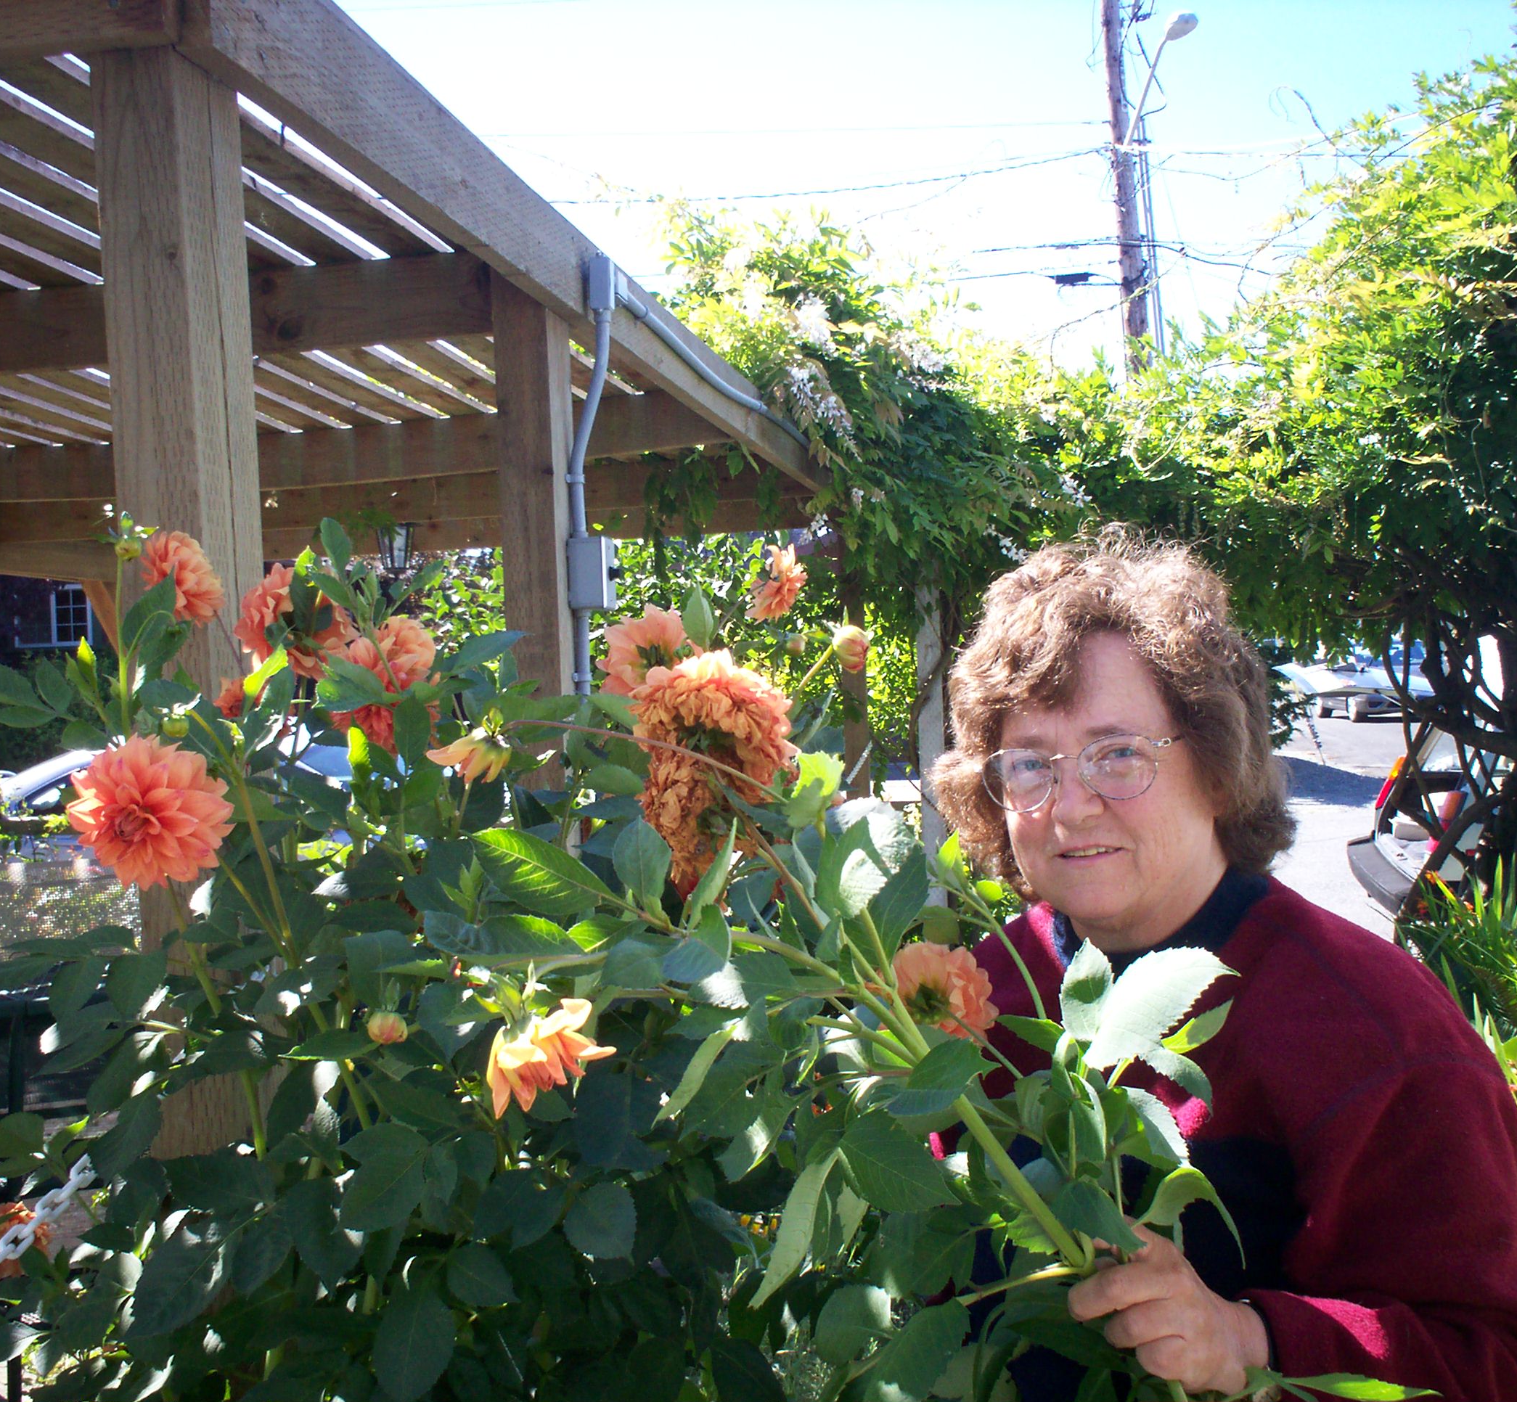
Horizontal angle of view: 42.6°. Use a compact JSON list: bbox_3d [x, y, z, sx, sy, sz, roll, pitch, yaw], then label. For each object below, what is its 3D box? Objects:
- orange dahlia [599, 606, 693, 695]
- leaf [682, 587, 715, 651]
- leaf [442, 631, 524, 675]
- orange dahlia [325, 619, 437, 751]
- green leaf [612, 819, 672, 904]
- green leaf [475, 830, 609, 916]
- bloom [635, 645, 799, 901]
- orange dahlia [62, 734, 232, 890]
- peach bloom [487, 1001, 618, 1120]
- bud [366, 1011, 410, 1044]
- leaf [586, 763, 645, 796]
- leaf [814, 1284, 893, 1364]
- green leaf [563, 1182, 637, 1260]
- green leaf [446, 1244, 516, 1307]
[{"bbox_3d":[-0.080,-0.035,1.430,0.074,0.073,0.050,-2,14,-5],"label":"orange dahlia"},{"bbox_3d":[-0.042,-0.059,1.380,0.025,0.048,0.012,-1,-5,-14],"label":"leaf"},{"bbox_3d":[-0.224,-0.039,1.580,0.068,0.015,0.036,-24,44,-9],"label":"leaf"},{"bbox_3d":[-0.275,-0.011,1.420,0.086,0.094,0.065,-2,-8,-6],"label":"orange dahlia"},{"bbox_3d":[-0.070,0.097,1.170,0.037,0.050,0.014,-6,-8,-7],"label":"green leaf"},{"bbox_3d":[-0.139,0.109,1.250,0.100,0.046,0.016,26,-37,9],"label":"green leaf"},{"bbox_3d":[-0.031,0.049,1.340,0.115,0.165,0.100,-2,15,-18],"label":"bloom"},{"bbox_3d":[-0.419,0.076,1.340,0.112,0.103,0.055,-2,3,3],"label":"orange dahlia"},{"bbox_3d":[-0.131,0.225,1.220,0.080,0.060,0.068,-24,-21,0],"label":"peach bloom"},{"bbox_3d":[-0.260,0.229,1.360,0.028,0.024,0.027,-2,0,0],"label":"bud"},{"bbox_3d":[-0.111,0.061,1.500,0.045,0.028,0.014,11,-36,-6],"label":"leaf"},{"bbox_3d":[0.057,0.375,1.170,0.048,0.045,0.015,-2,-20,-1],"label":"leaf"},{"bbox_3d":[-0.108,0.356,1.330,0.048,0.051,0.014,-2,-24,-1],"label":"green leaf"},{"bbox_3d":[-0.185,0.384,1.300,0.060,0.040,0.012,33,-22,11],"label":"green leaf"}]

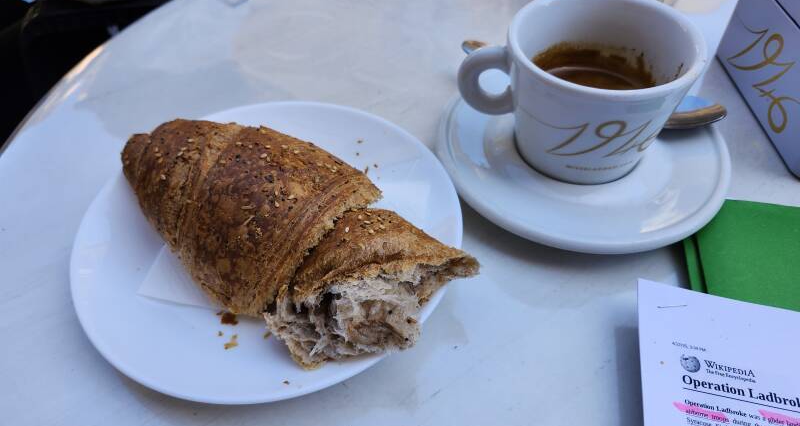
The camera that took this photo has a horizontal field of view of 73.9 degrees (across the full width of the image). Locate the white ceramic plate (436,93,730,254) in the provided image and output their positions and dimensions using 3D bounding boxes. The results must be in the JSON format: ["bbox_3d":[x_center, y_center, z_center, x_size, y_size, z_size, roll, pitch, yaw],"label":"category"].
[{"bbox_3d":[0.090,-0.031,0.280,0.146,0.021,0.146,-1,49,1],"label":"white ceramic plate"}]

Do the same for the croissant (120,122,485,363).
[{"bbox_3d":[-0.058,0.001,0.228,0.157,0.051,0.078,30,56,24],"label":"croissant"}]

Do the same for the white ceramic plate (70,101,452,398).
[{"bbox_3d":[-0.059,0.009,0.255,0.174,0.020,0.174,-1,50,1],"label":"white ceramic plate"}]

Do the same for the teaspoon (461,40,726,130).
[{"bbox_3d":[0.104,-0.074,0.299,0.145,0.016,0.030,18,52,16],"label":"teaspoon"}]

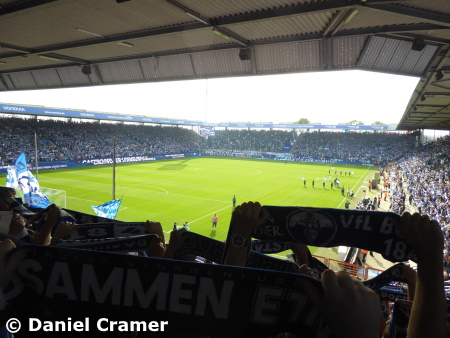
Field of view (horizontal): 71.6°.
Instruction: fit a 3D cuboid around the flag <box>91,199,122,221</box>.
[{"bbox_3d":[-7.690,2.679,20.500,1.850,1.450,0.500,0,6,-12],"label":"flag"}]

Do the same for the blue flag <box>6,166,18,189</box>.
[{"bbox_3d":[-16.286,0.683,24.000,0.950,1.750,0.400,0,6,-18],"label":"blue flag"}]

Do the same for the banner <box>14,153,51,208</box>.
[{"bbox_3d":[-14.120,0.816,23.000,2.300,4.000,0.800,0,6,-18],"label":"banner"}]

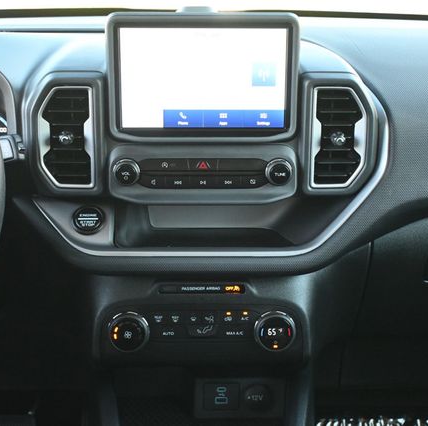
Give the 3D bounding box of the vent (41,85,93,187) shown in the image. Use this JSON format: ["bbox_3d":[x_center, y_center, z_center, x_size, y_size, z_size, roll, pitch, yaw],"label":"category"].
[{"bbox_3d":[-0.159,-0.083,0.872,0.054,0.107,0.030,0,13,-1],"label":"vent"}]

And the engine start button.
[{"bbox_3d":[-0.136,0.008,0.858,0.031,0.031,0.015,0,-20,-1],"label":"engine start button"}]

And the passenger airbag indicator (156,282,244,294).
[{"bbox_3d":[-0.012,0.082,0.868,0.096,0.013,0.010,0,4,-1],"label":"passenger airbag indicator"}]

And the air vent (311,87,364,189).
[{"bbox_3d":[0.136,-0.082,0.875,0.053,0.107,0.030,0,13,-1],"label":"air vent"}]

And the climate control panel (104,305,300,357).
[{"bbox_3d":[-0.012,0.127,0.868,0.210,0.053,0.030,0,3,-1],"label":"climate control panel"}]

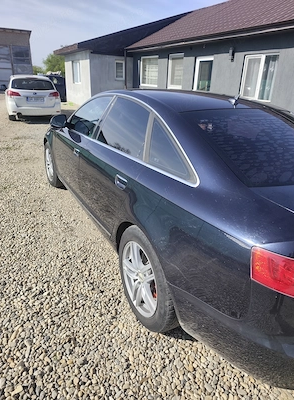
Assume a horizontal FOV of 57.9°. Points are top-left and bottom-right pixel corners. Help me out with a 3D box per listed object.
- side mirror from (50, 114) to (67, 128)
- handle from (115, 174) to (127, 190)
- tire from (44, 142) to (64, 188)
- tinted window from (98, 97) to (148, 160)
[{"bbox_3d":[-0.917,-0.820,2.793,0.210,0.145,0.140,-10,25,-28],"label":"side mirror"},{"bbox_3d":[-0.166,-0.111,1.713,0.060,0.090,0.185,-10,25,-28],"label":"handle"},{"bbox_3d":[-1.387,-0.537,4.102,0.225,0.650,0.650,-10,25,-28],"label":"tire"},{"bbox_3d":[-0.155,-0.544,1.975,0.050,0.400,0.860,17,11,-35],"label":"tinted window"}]

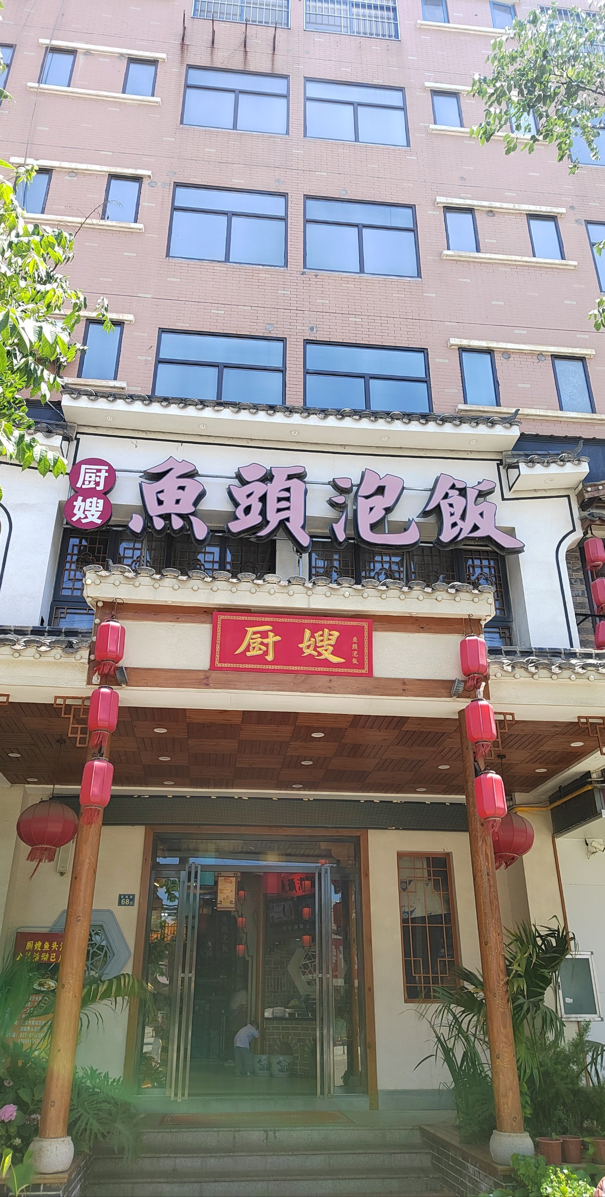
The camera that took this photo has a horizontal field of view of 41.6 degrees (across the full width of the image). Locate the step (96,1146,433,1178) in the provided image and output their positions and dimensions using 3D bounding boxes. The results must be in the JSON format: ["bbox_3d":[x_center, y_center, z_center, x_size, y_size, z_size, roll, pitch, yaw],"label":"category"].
[{"bbox_3d":[-0.347,5.146,7.298,3.024,0.144,0.332,3,-26,-5],"label":"step"}]

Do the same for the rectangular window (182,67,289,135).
[{"bbox_3d":[-1.200,-9.146,14.634,1.931,1.759,0.100,3,-26,-5],"label":"rectangular window"}]

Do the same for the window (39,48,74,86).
[{"bbox_3d":[-4.493,-9.725,14.656,0.553,1.120,0.120,3,-26,-5],"label":"window"}]

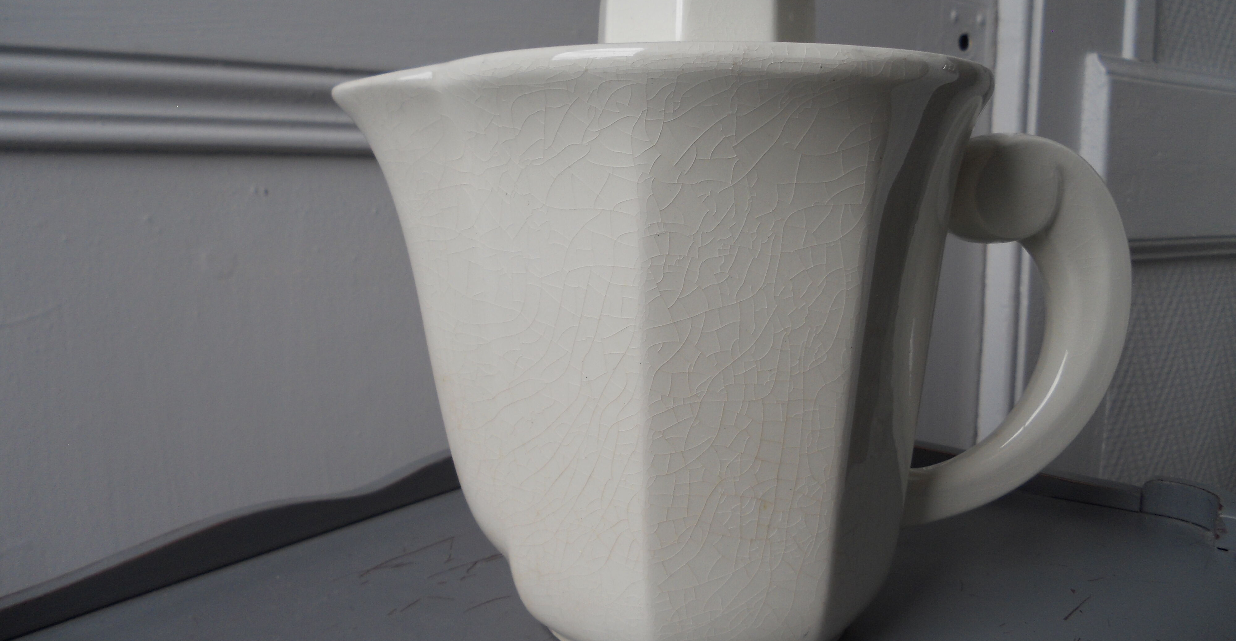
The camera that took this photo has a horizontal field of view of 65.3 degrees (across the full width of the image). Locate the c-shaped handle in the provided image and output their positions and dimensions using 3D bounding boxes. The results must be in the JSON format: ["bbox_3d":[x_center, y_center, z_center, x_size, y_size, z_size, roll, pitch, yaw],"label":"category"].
[{"bbox_3d":[0.111,0.003,0.276,0.073,0.112,0.025,-1,8,-7],"label":"c-shaped handle"}]

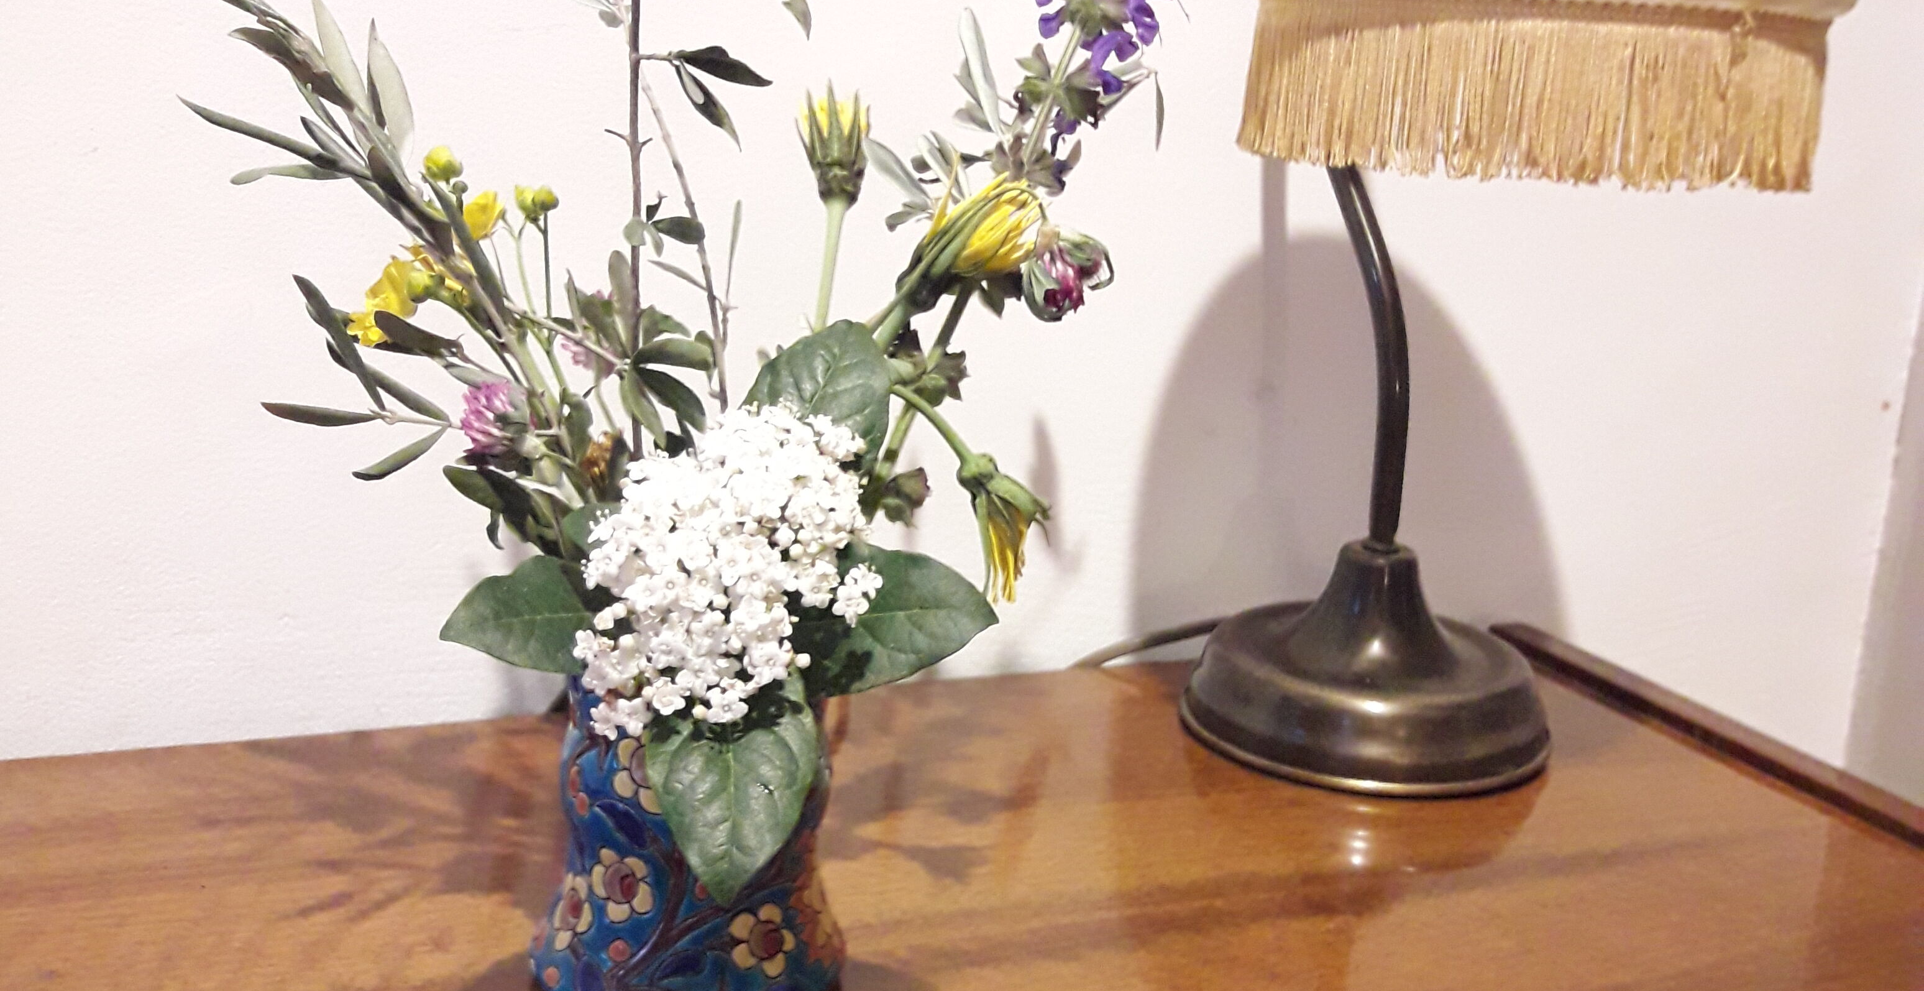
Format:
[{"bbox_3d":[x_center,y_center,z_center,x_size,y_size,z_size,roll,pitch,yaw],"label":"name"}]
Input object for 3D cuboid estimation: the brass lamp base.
[{"bbox_3d":[0.150,0.053,0.762,0.135,0.075,0.135,3,14,-1],"label":"brass lamp base"}]

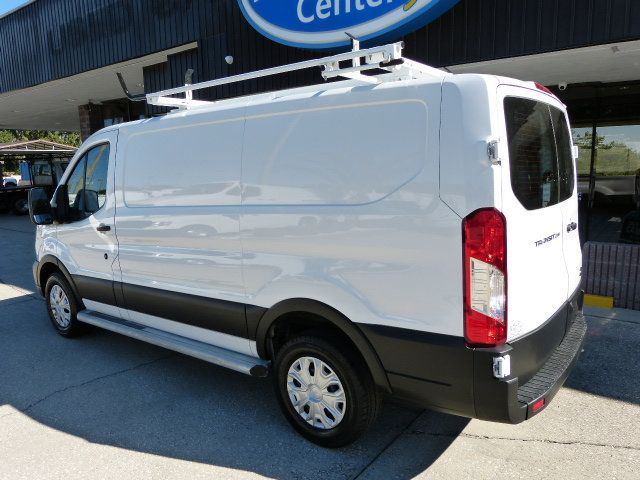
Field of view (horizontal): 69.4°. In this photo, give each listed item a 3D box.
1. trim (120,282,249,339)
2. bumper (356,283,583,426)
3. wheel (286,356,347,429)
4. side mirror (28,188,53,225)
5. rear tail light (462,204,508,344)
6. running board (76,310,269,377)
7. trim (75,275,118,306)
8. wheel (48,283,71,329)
[{"bbox_3d":[-1.034,0.487,3.381,1.499,0.230,0.051,3,10,38],"label":"trim"},{"bbox_3d":[1.158,0.493,2.977,0.857,0.449,2.040,3,10,38],"label":"bumper"},{"bbox_3d":[0.009,0.884,2.739,0.439,0.439,0.143,4,11,38],"label":"wheel"},{"bbox_3d":[-2.579,-0.311,4.287,0.143,0.316,0.214,3,10,38],"label":"side mirror"},{"bbox_3d":[0.723,0.170,2.022,0.184,0.602,0.133,3,10,38],"label":"rear tail light"},{"bbox_3d":[-1.282,0.729,3.611,2.326,0.097,0.173,4,11,38],"label":"running board"},{"bbox_3d":[-2.013,0.441,4.157,0.704,0.230,0.051,3,10,38],"label":"trim"},{"bbox_3d":[-2.639,0.679,4.807,0.439,0.439,0.143,4,11,38],"label":"wheel"}]

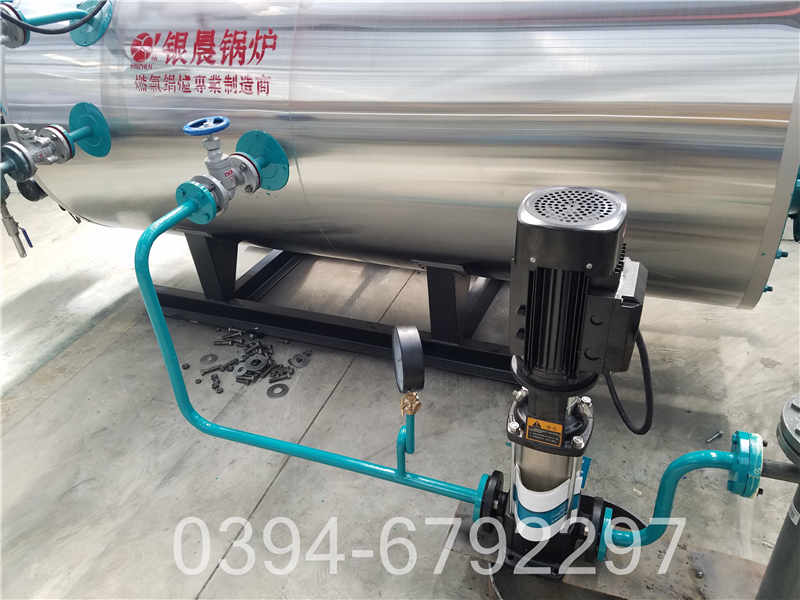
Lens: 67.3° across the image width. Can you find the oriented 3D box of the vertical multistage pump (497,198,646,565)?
[{"bbox_3d":[0.302,0.203,1.180,0.262,0.828,0.220,8,33,18],"label":"vertical multistage pump"}]

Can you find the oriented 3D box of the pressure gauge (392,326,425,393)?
[{"bbox_3d":[0.018,0.116,1.165,0.040,0.128,0.128,-7,32,-5],"label":"pressure gauge"}]

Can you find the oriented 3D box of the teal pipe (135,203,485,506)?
[{"bbox_3d":[-0.185,0.095,1.428,0.829,0.537,0.278,9,34,20],"label":"teal pipe"}]

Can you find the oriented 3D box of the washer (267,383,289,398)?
[{"bbox_3d":[-0.398,0.297,1.958,0.072,0.005,0.072,-3,32,2],"label":"washer"}]

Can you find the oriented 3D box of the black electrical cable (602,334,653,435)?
[{"bbox_3d":[0.406,0.146,1.062,0.096,0.223,0.066,9,34,20],"label":"black electrical cable"}]

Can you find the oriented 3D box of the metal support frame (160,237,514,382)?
[{"bbox_3d":[-0.137,-0.179,2.324,1.663,0.396,0.728,9,34,20],"label":"metal support frame"}]

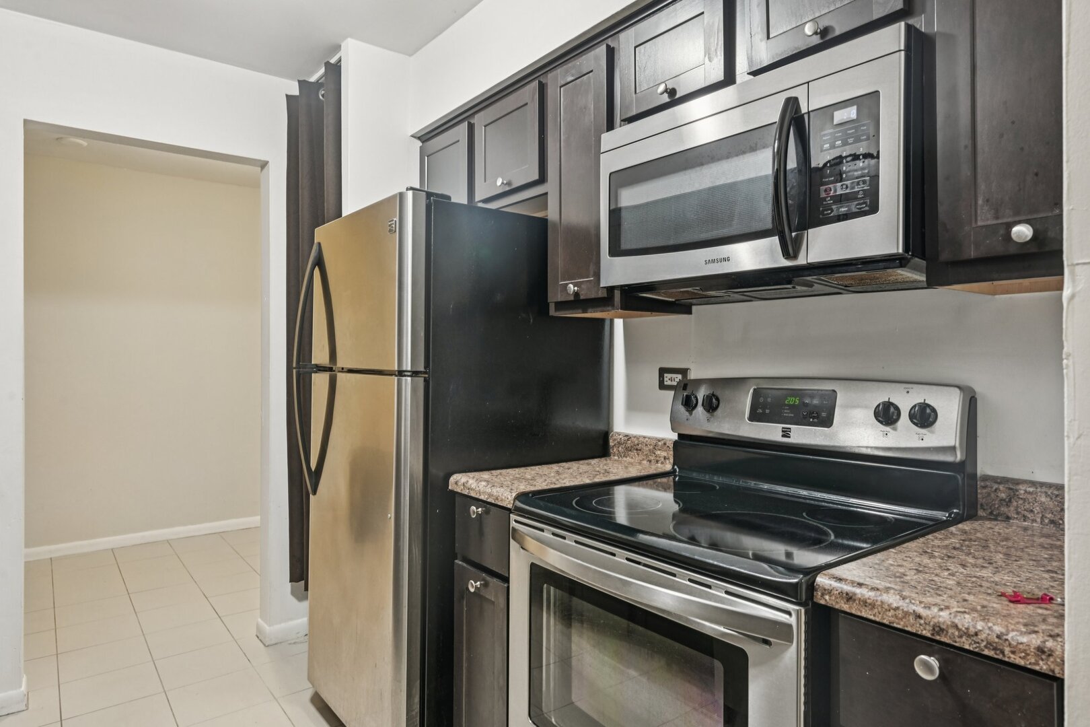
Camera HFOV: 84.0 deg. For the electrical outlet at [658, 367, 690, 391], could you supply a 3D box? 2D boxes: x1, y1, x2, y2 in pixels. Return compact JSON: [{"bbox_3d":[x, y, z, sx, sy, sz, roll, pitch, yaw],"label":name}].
[{"bbox_3d":[0.411,0.049,1.927,0.013,0.072,0.120,0,0,-40],"label":"electrical outlet"}]

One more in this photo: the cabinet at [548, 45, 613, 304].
[{"bbox_3d":[0.215,-0.546,1.921,0.315,0.738,0.270,0,0,-40],"label":"cabinet"}]

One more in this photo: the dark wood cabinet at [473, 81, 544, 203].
[{"bbox_3d":[-0.020,-0.756,2.202,0.315,0.324,0.377,0,0,-40],"label":"dark wood cabinet"}]

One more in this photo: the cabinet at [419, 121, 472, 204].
[{"bbox_3d":[-0.291,-0.758,2.525,0.315,0.322,0.368,0,0,-40],"label":"cabinet"}]

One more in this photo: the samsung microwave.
[{"bbox_3d":[0.538,-0.394,1.485,0.390,0.437,0.757,0,0,-40],"label":"samsung microwave"}]

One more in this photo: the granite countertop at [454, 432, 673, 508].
[{"bbox_3d":[0.074,0.299,1.827,0.655,0.123,0.303,0,0,-40],"label":"granite countertop"}]

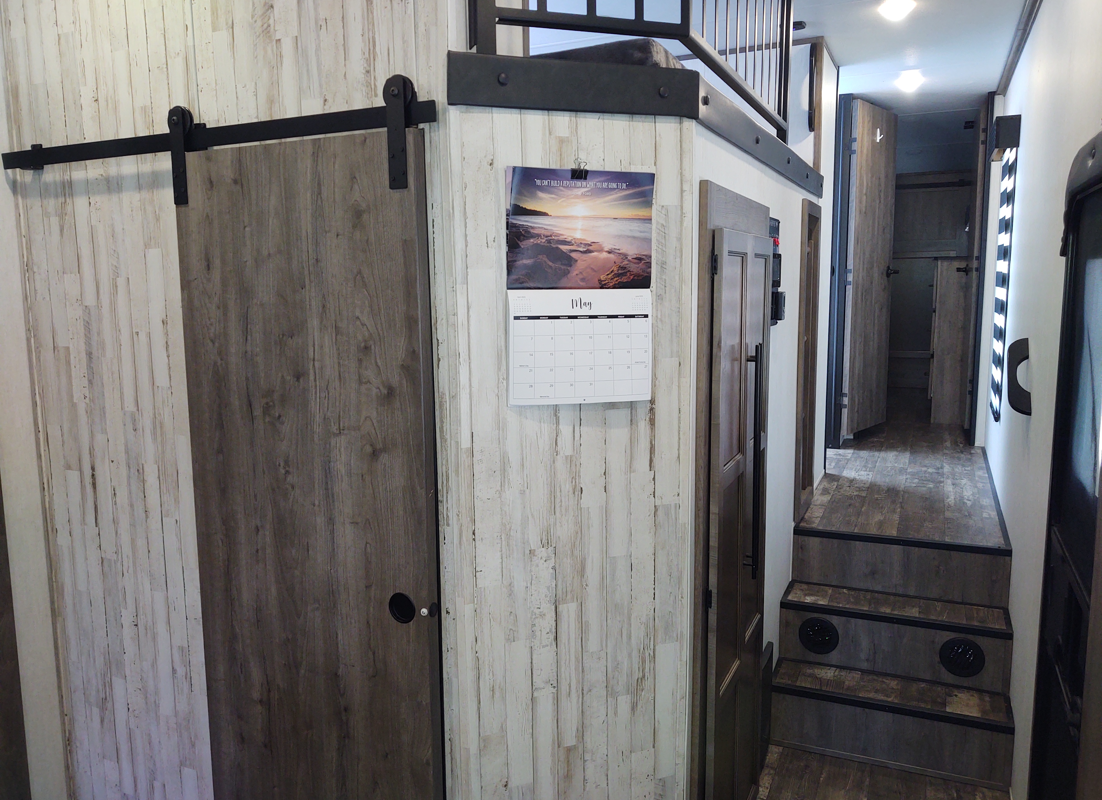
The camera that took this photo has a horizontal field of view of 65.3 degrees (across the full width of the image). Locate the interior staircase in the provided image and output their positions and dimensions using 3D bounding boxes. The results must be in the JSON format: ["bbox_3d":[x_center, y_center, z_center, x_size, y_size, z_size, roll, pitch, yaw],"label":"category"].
[{"bbox_3d":[1.143,0.811,2.882,0.705,0.625,0.505,3,9,24],"label":"interior staircase"}]

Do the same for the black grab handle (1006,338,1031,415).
[{"bbox_3d":[1.419,-0.071,2.611,0.059,0.026,0.304,3,49,24],"label":"black grab handle"}]

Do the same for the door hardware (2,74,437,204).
[{"bbox_3d":[-0.715,-0.488,1.721,1.160,0.190,0.069,3,9,25],"label":"door hardware"}]

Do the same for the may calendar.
[{"bbox_3d":[0.057,-0.209,1.613,0.284,0.434,0.014,-3,8,-19],"label":"may calendar"}]

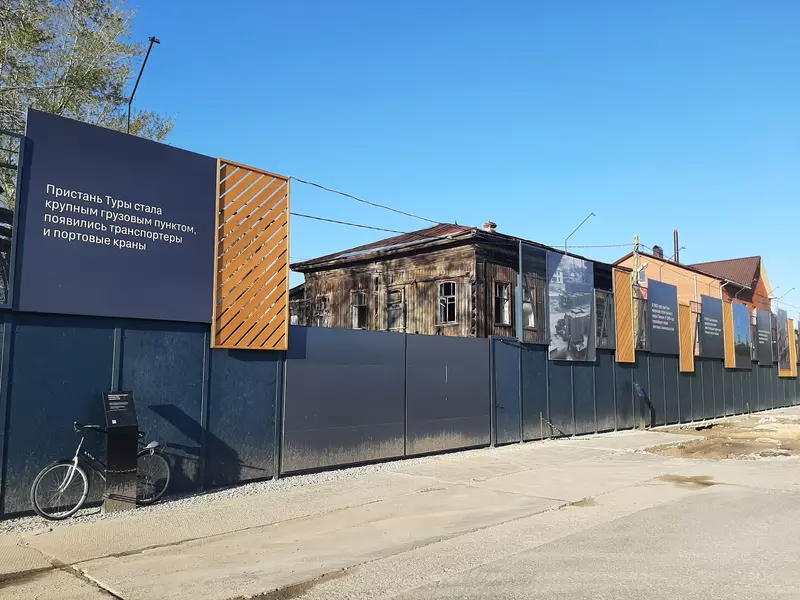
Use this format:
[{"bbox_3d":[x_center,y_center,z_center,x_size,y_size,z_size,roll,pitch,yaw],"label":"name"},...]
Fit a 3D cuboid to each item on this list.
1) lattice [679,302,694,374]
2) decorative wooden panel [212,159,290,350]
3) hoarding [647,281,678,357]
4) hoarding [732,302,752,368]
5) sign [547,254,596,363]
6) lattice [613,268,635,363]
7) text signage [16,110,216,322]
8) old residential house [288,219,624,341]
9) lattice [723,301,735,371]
[{"bbox_3d":[10.516,1.417,22.164,0.120,2.460,1.260,-6,-9,44],"label":"lattice"},{"bbox_3d":[-2.312,-0.652,9.385,0.120,2.838,1.292,-6,-9,44],"label":"decorative wooden panel"},{"bbox_3d":[9.116,0.630,20.816,0.100,2.412,2.539,-6,-9,44],"label":"hoarding"},{"bbox_3d":[15.369,1.654,27.044,0.100,2.819,2.301,-6,-9,44],"label":"hoarding"},{"bbox_3d":[4.640,0.238,16.321,0.100,2.812,2.504,-6,-9,44],"label":"sign"},{"bbox_3d":[6.877,0.496,18.576,0.120,2.837,1.347,-6,-9,44],"label":"lattice"},{"bbox_3d":[-3.661,-0.982,8.039,0.100,2.463,2.473,-6,-9,44],"label":"text signage"},{"bbox_3d":[3.084,0.806,28.128,10.831,8.349,12.173,-6,-9,44],"label":"old residential house"},{"bbox_3d":[14.052,1.492,25.741,0.120,2.823,1.277,-6,-9,44],"label":"lattice"}]

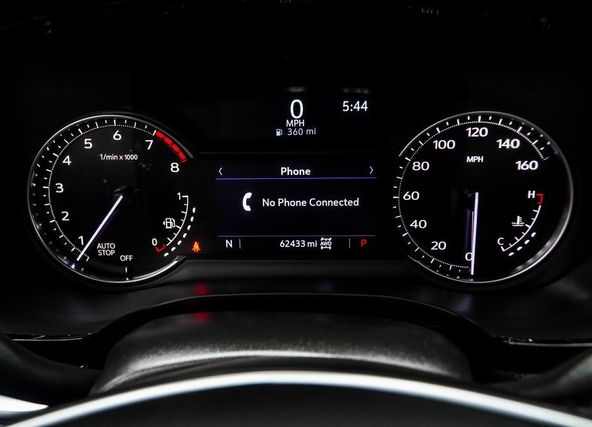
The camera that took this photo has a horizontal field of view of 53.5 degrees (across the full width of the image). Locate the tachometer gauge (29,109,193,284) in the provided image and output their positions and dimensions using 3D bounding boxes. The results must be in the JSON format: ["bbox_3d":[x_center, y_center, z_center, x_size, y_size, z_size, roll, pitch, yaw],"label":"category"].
[{"bbox_3d":[-0.111,-0.009,0.357,0.103,0.102,0.020,0,1,1],"label":"tachometer gauge"}]

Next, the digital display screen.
[{"bbox_3d":[0.000,-0.004,0.362,0.100,0.058,0.010,0,1,1],"label":"digital display screen"}]

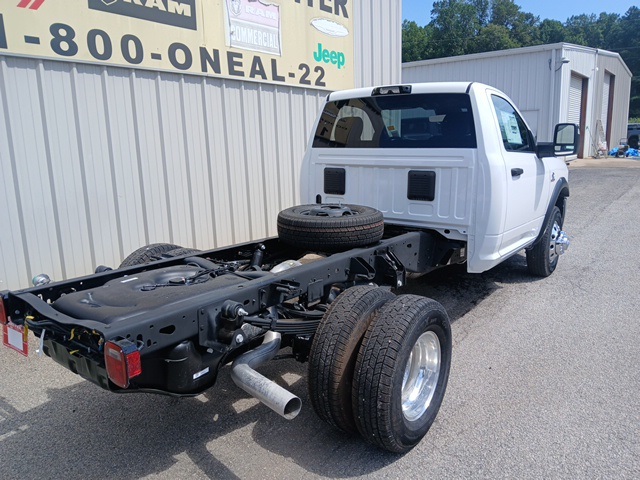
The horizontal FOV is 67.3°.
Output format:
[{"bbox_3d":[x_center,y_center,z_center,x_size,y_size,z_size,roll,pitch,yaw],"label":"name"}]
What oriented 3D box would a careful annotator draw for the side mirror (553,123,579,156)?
[{"bbox_3d":[2.338,-0.953,4.559,0.215,0.325,0.150,9,14,39],"label":"side mirror"}]

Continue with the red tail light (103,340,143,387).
[{"bbox_3d":[-0.741,0.461,1.819,0.130,0.155,0.085,8,13,35],"label":"red tail light"}]

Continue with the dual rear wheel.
[{"bbox_3d":[0.352,0.670,2.597,0.500,0.800,0.800,8,13,35],"label":"dual rear wheel"}]

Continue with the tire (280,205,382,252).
[{"bbox_3d":[0.083,-0.118,3.678,0.805,0.235,0.805,1,11,0],"label":"tire"}]

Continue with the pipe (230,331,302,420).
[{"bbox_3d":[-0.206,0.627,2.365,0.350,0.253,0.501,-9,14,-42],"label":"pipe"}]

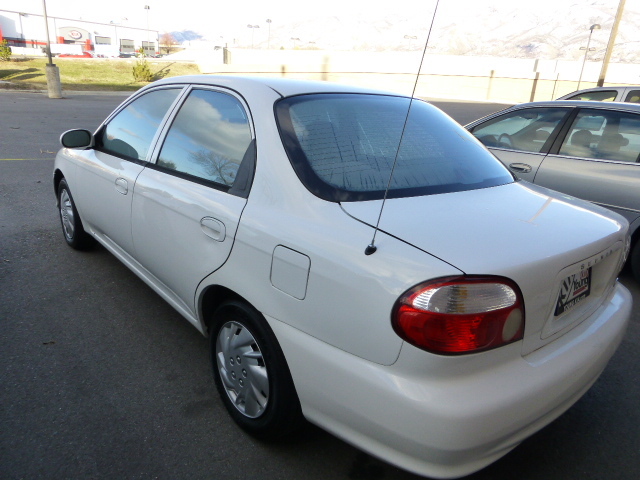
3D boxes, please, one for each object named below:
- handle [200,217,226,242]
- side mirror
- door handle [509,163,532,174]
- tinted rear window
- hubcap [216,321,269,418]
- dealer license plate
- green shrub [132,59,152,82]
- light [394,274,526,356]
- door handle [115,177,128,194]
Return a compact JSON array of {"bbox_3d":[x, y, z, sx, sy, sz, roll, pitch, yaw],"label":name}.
[{"bbox_3d":[-0.417,-0.041,1.739,0.040,0.088,0.185,-10,23,-41],"label":"handle"},{"bbox_3d":[-1.483,-0.618,2.714,0.195,0.125,0.115,-10,23,-41],"label":"side mirror"},{"bbox_3d":[1.625,-0.580,3.596,0.045,0.085,0.195,-10,23,-41],"label":"door handle"},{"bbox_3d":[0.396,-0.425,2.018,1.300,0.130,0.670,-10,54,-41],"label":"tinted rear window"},{"bbox_3d":[-0.313,0.511,1.779,0.050,0.386,0.386,-10,23,-41],"label":"hubcap"},{"bbox_3d":[0.878,0.174,1.531,0.305,0.152,0.015,-10,20,-41],"label":"dealer license plate"},{"bbox_3d":[-10.001,-9.550,25.000,1.150,1.350,1.150,-2,19,-21],"label":"green shrub"},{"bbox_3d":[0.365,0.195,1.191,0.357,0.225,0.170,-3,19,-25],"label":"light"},{"bbox_3d":[-1.093,-0.298,2.446,0.040,0.088,0.185,-10,23,-41],"label":"door handle"}]

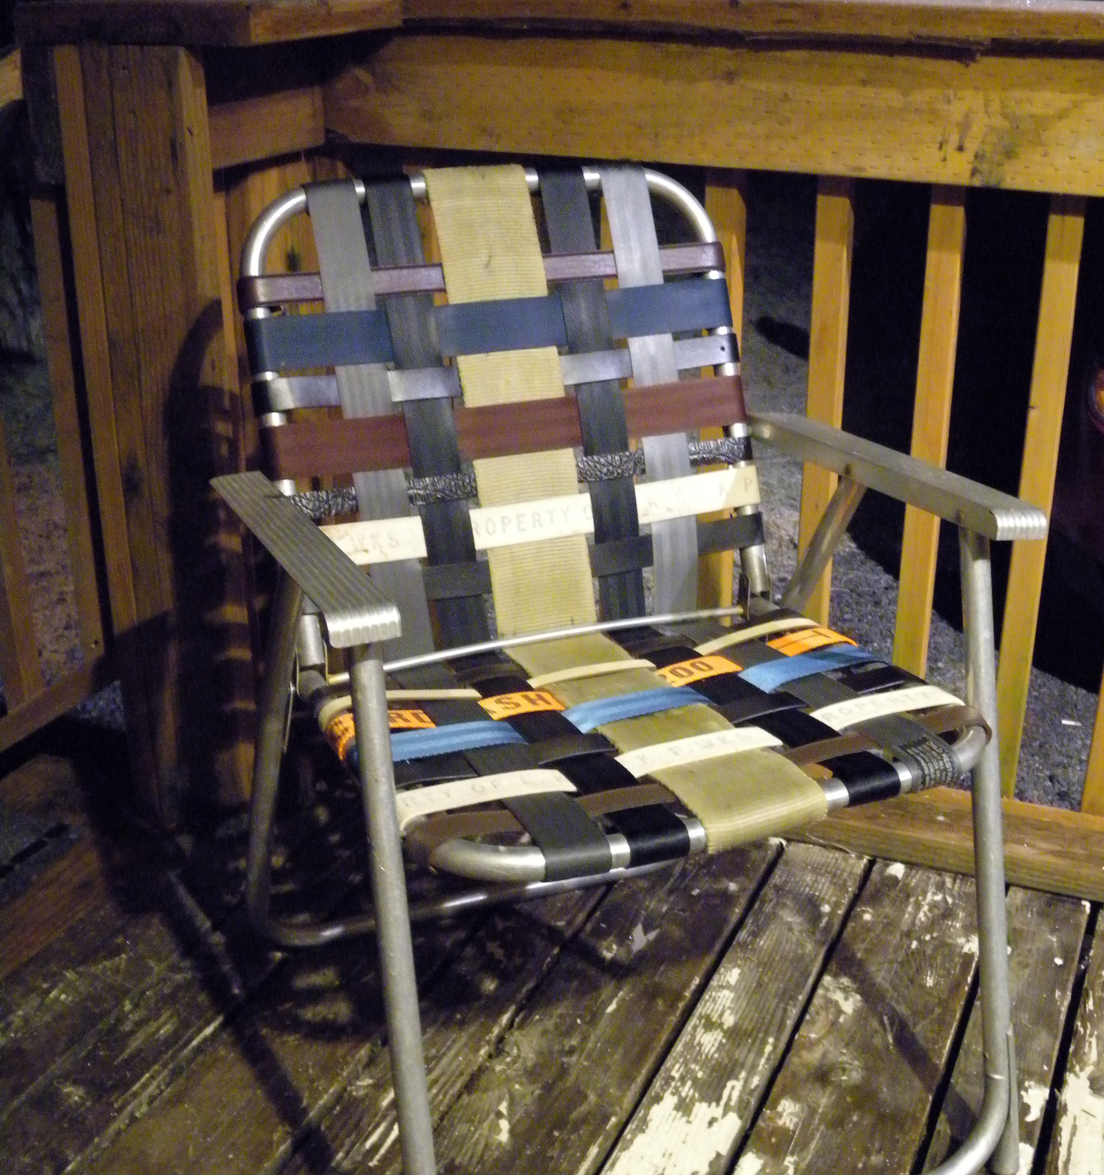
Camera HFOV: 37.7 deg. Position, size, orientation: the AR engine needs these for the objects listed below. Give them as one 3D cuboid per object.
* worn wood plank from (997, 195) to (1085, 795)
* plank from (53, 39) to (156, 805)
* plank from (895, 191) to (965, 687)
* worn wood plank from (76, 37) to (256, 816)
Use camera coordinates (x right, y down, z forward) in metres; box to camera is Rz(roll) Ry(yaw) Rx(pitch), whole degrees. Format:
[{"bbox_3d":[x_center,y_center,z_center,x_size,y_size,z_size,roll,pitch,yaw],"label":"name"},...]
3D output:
[{"bbox_3d":[0.527,-0.096,1.762,0.035,0.744,0.036,9,24,21],"label":"worn wood plank"},{"bbox_3d":[-0.481,-0.151,1.811,0.035,0.877,0.039,9,24,21],"label":"plank"},{"bbox_3d":[0.417,-0.114,1.805,0.035,0.744,0.036,9,24,21],"label":"plank"},{"bbox_3d":[-0.404,-0.134,1.753,0.118,0.869,0.042,9,24,21],"label":"worn wood plank"}]

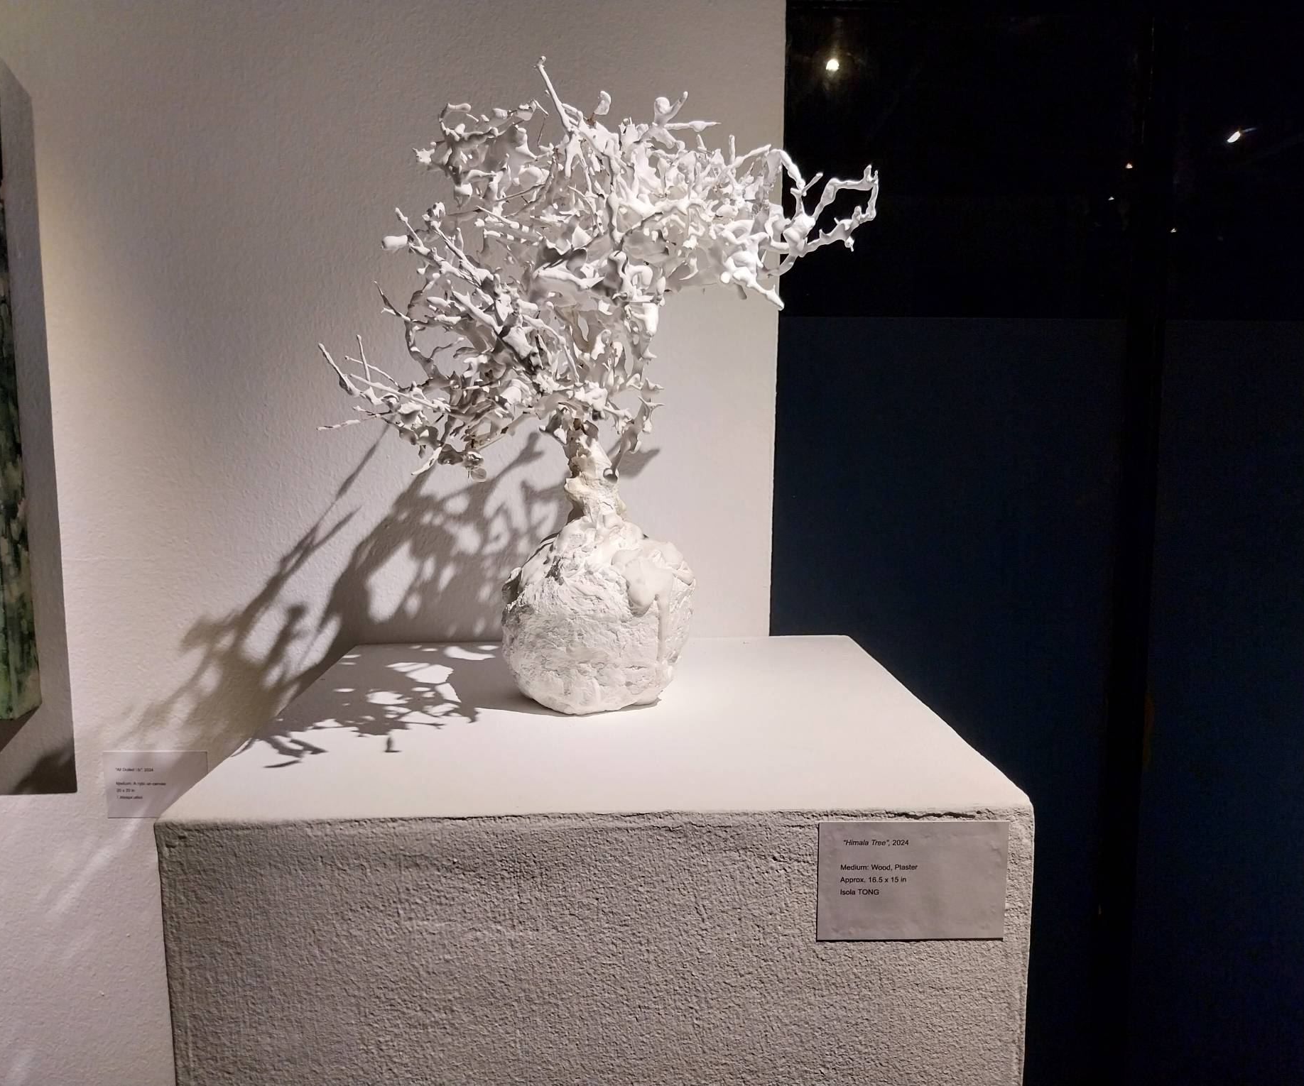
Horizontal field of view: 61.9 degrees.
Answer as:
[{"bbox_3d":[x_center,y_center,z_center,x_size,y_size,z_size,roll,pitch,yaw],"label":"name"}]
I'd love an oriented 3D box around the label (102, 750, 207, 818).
[{"bbox_3d":[-0.421,0.206,0.926,0.087,0.058,0.003,0,7,-2],"label":"label"}]

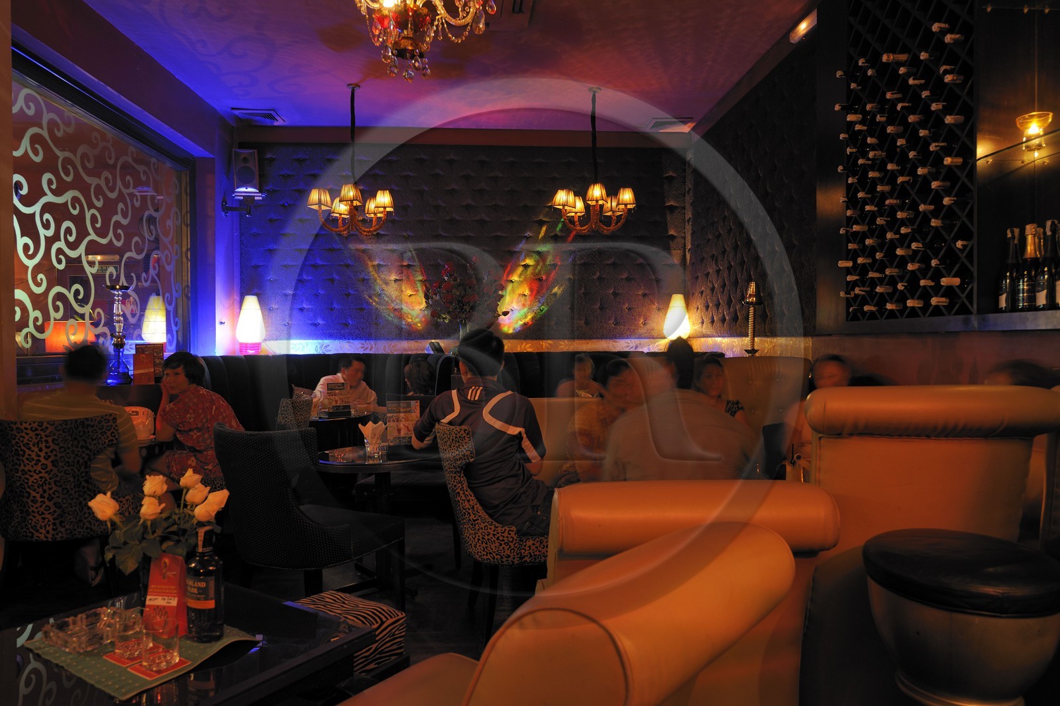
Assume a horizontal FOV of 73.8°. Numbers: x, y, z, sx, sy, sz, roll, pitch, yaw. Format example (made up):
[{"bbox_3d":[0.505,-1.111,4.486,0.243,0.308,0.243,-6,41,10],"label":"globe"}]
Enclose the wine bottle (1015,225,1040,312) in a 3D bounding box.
[{"bbox_3d":[1.753,-0.293,2.470,0.089,0.312,0.089,0,0,2],"label":"wine bottle"}]

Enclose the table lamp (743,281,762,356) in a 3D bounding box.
[{"bbox_3d":[1.385,-0.214,4.400,0.122,0.470,0.122,0,1,0],"label":"table lamp"}]

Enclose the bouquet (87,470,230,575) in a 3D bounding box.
[{"bbox_3d":[-0.957,0.436,1.820,0.340,0.265,0.270,0,0,0],"label":"bouquet"}]

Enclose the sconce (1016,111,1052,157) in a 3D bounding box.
[{"bbox_3d":[1.758,-0.768,2.460,0.104,0.135,0.104,0,0,2],"label":"sconce"}]

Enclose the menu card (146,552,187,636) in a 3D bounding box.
[{"bbox_3d":[-0.913,0.603,1.760,0.096,0.200,0.055,0,0,9],"label":"menu card"}]

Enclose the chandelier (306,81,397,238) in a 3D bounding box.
[{"bbox_3d":[-1.306,-1.409,5.170,0.650,1.120,0.640,0,1,-3],"label":"chandelier"}]

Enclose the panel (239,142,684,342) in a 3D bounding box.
[{"bbox_3d":[-0.568,-0.977,6.230,3.920,1.720,0.080,0,1,-3],"label":"panel"}]

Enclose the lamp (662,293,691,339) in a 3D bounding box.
[{"bbox_3d":[1.273,-0.254,6.100,0.235,0.500,0.235,0,1,-3],"label":"lamp"}]

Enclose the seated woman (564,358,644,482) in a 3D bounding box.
[{"bbox_3d":[0.560,0.620,3.800,0.750,1.210,0.520,0,1,21],"label":"seated woman"}]

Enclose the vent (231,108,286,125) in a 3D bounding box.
[{"bbox_3d":[-2.294,-2.020,6.012,0.360,0.040,0.390,0,1,-4],"label":"vent"}]

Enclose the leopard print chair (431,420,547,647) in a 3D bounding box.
[{"bbox_3d":[-0.080,0.776,3.240,0.650,0.920,0.540,0,1,-12],"label":"leopard print chair"}]

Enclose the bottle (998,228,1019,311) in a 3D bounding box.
[{"bbox_3d":[1.744,-0.299,2.550,0.090,0.304,0.090,0,1,-4],"label":"bottle"}]

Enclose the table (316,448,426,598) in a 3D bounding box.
[{"bbox_3d":[-0.783,0.882,3.757,0.710,0.700,0.710,0,1,-3],"label":"table"}]

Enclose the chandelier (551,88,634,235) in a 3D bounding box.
[{"bbox_3d":[0.477,-1.422,5.250,0.640,1.080,0.630,0,1,-3],"label":"chandelier"}]

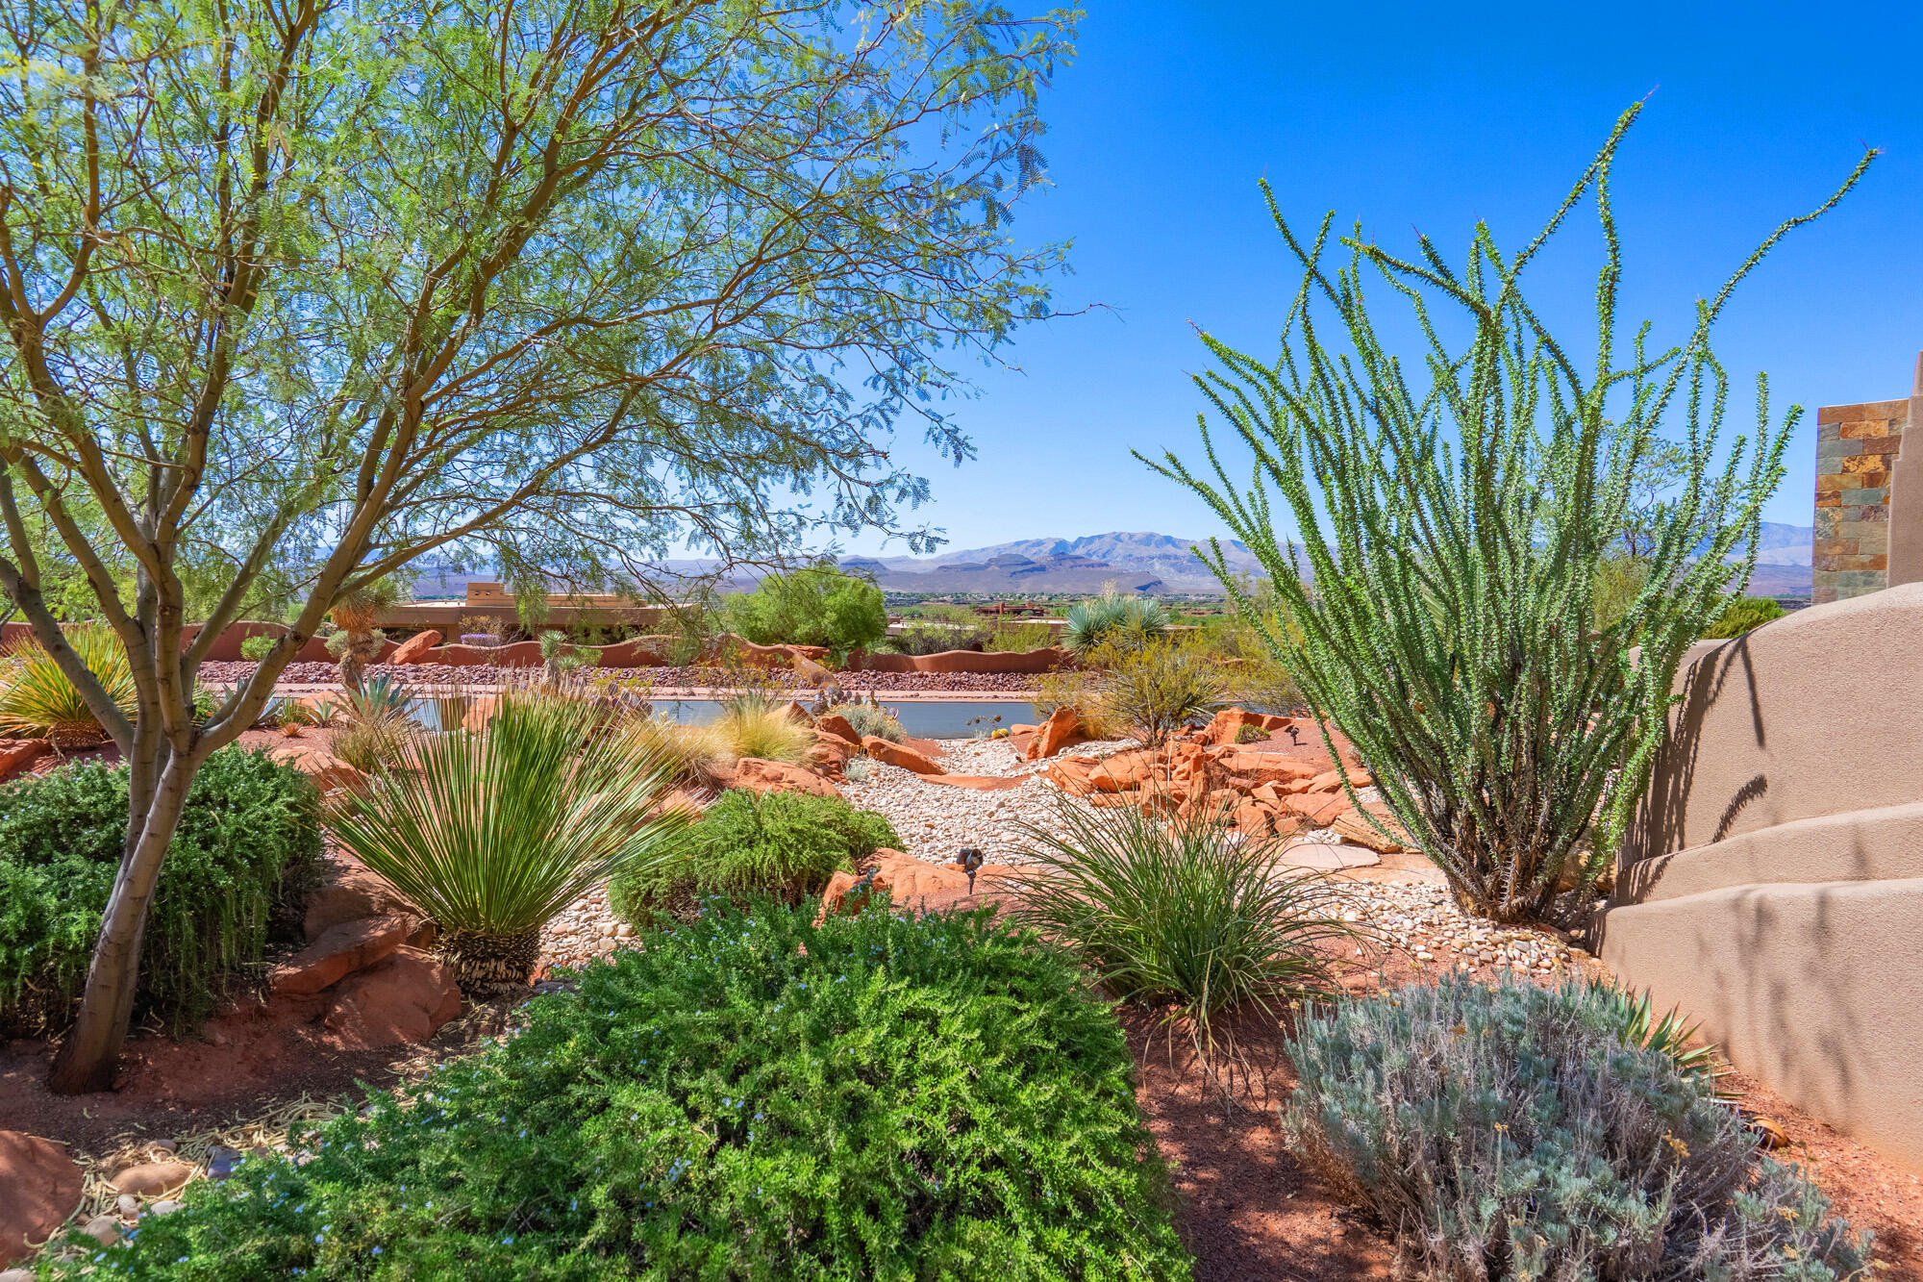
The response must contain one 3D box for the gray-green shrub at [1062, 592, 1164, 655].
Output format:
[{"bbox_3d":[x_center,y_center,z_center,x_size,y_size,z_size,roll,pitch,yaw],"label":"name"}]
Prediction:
[{"bbox_3d":[3.570,-0.317,20.000,2.400,1.600,2.100,0,3,0],"label":"gray-green shrub"}]

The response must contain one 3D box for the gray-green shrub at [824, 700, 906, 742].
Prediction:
[{"bbox_3d":[-1.123,0.940,9.900,0.900,0.500,0.800,0,3,0],"label":"gray-green shrub"}]

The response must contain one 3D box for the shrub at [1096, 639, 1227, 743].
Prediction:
[{"bbox_3d":[2.198,0.546,9.400,1.395,1.123,1.300,0,3,0],"label":"shrub"}]

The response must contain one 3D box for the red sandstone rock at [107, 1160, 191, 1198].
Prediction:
[{"bbox_3d":[-2.015,1.338,2.120,0.200,0.090,0.140,0,3,0],"label":"red sandstone rock"}]

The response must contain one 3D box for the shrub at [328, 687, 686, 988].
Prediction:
[{"bbox_3d":[-1.790,0.759,3.400,1.320,1.130,1.320,0,3,0],"label":"shrub"}]

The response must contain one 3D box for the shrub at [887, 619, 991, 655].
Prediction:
[{"bbox_3d":[-0.599,-0.041,23.500,2.900,1.100,2.100,0,3,0],"label":"shrub"}]

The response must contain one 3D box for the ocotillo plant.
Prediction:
[{"bbox_3d":[2.513,-0.650,4.350,3.000,3.950,2.800,0,3,0],"label":"ocotillo plant"}]

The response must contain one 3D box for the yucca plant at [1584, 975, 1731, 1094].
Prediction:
[{"bbox_3d":[2.193,1.267,2.750,0.460,0.340,0.450,0,3,0],"label":"yucca plant"}]

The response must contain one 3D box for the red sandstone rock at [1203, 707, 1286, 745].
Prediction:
[{"bbox_3d":[3.116,0.926,9.400,0.900,0.380,0.650,0,3,0],"label":"red sandstone rock"}]

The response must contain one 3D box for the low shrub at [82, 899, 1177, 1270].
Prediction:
[{"bbox_3d":[-0.746,1.068,2.300,2.350,0.620,1.850,0,3,0],"label":"low shrub"}]

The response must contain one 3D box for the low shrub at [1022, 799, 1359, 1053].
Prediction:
[{"bbox_3d":[0.820,1.029,3.250,1.220,0.780,1.200,0,3,0],"label":"low shrub"}]

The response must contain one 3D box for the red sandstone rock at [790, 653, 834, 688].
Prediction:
[{"bbox_3d":[-3.586,0.703,20.500,0.979,0.804,0.900,0,3,0],"label":"red sandstone rock"}]

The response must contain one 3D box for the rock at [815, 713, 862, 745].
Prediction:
[{"bbox_3d":[-1.275,0.916,8.900,0.455,0.350,0.400,0,3,0],"label":"rock"}]

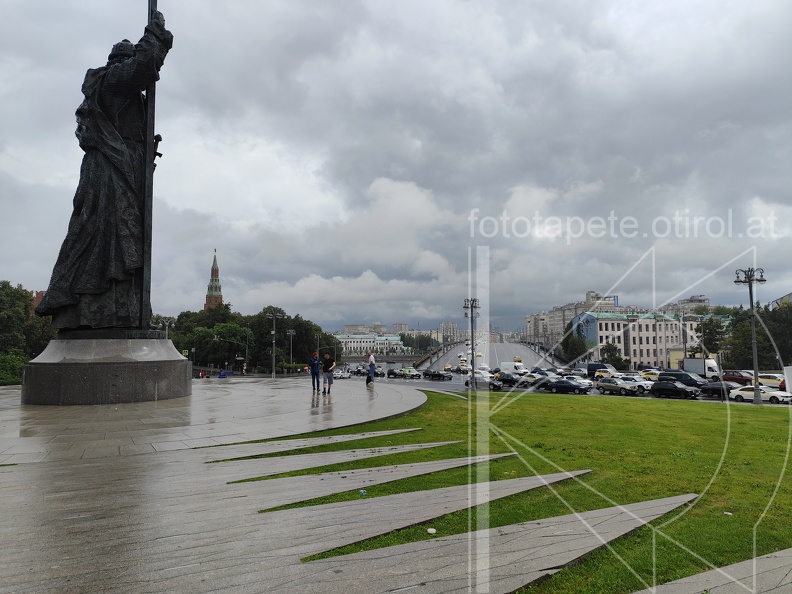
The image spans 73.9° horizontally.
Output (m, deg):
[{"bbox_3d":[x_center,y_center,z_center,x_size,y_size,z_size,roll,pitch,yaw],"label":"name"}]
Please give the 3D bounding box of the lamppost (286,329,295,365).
[{"bbox_3d":[-27.009,14.086,136.000,2.300,10.900,2.300,0,-5,-11],"label":"lamppost"}]

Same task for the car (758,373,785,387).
[{"bbox_3d":[44.193,9.765,61.167,1.800,1.500,4.550,4,-6,-43],"label":"car"}]

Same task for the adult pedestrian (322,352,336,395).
[{"bbox_3d":[-2.755,3.201,21.900,0.550,1.730,0.420,-3,-5,30],"label":"adult pedestrian"}]

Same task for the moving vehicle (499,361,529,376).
[{"bbox_3d":[21.372,12.934,94.492,5.200,2.250,1.980,-4,-6,37],"label":"moving vehicle"}]

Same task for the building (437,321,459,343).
[{"bbox_3d":[124.715,85.756,1250.000,42.000,50.000,25.000,-1,-5,6],"label":"building"}]

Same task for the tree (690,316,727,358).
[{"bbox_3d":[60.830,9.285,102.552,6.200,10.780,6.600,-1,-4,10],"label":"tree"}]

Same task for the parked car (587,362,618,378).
[{"bbox_3d":[31.603,11.305,79.000,2.000,2.150,5.100,4,-6,-45],"label":"parked car"}]

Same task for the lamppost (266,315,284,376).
[{"bbox_3d":[-17.332,6.914,75.687,2.500,9.520,0.900,0,-5,0],"label":"lamppost"}]

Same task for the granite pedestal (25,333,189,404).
[{"bbox_3d":[-10.584,2.668,19.645,5.300,2.400,5.500,-5,-7,43],"label":"granite pedestal"}]

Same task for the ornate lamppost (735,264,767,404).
[{"bbox_3d":[30.427,3.318,44.984,2.400,11.700,2.400,-1,-4,10],"label":"ornate lamppost"}]

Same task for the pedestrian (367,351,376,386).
[{"bbox_3d":[-1.278,3.741,27.784,0.450,1.740,0.520,-1,-5,6],"label":"pedestrian"}]

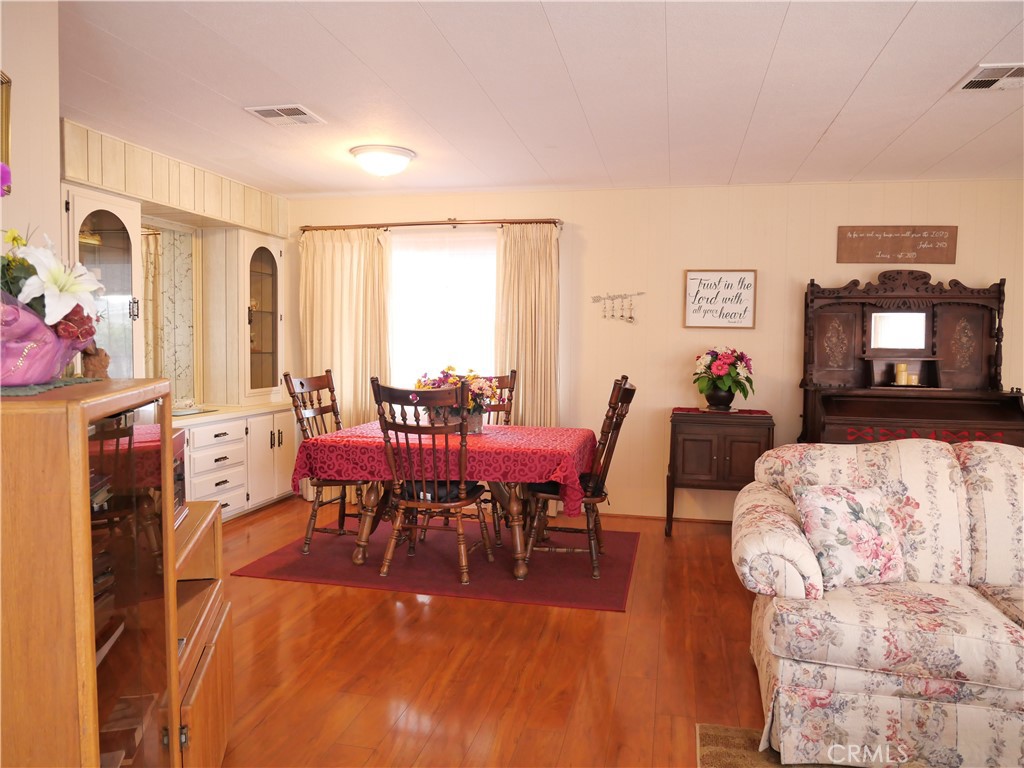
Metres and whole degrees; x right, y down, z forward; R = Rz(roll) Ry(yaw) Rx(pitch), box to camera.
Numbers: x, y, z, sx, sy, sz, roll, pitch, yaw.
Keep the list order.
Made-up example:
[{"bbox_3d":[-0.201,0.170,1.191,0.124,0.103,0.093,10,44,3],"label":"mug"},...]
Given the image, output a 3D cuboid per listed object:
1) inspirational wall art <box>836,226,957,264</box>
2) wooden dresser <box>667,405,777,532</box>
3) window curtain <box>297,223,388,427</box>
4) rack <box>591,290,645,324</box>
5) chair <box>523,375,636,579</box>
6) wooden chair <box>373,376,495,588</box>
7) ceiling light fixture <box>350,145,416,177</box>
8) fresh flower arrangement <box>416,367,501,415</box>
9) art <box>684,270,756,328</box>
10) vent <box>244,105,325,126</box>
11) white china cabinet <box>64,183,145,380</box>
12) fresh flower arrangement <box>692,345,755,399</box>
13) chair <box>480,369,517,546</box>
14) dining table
[{"bbox_3d":[2.591,-0.939,4.796,0.734,0.257,0.022,2,3,13],"label":"inspirational wall art"},{"bbox_3d":[1.405,0.606,4.839,0.680,0.830,0.380,2,4,13],"label":"wooden dresser"},{"bbox_3d":[-1.299,-0.144,5.510,0.750,2.100,0.130,2,4,13],"label":"window curtain"},{"bbox_3d":[0.780,-0.560,5.221,0.401,0.238,0.035,2,3,13],"label":"rack"},{"bbox_3d":[0.398,0.504,4.133,0.600,1.090,0.520,2,4,12],"label":"chair"},{"bbox_3d":[-0.426,0.503,3.915,0.520,1.090,0.600,2,4,15],"label":"wooden chair"},{"bbox_3d":[-0.786,-1.336,4.343,0.390,0.140,0.390,2,4,13],"label":"ceiling light fixture"},{"bbox_3d":[-0.336,0.038,4.367,0.510,0.280,0.300,2,3,13],"label":"fresh flower arrangement"},{"bbox_3d":[1.450,-0.592,4.963,0.485,0.405,0.025,2,4,13],"label":"art"},{"bbox_3d":[-1.166,-1.371,3.676,0.327,0.025,0.320,2,3,13],"label":"vent"},{"bbox_3d":[-2.388,-0.420,3.949,0.330,1.270,0.560,2,4,13],"label":"white china cabinet"},{"bbox_3d":[1.452,-0.079,4.878,0.390,0.360,0.330,2,3,13],"label":"fresh flower arrangement"},{"bbox_3d":[-0.285,0.460,4.765,0.536,1.093,0.597,2,3,13],"label":"chair"},{"bbox_3d":[-0.330,0.664,4.345,1.589,0.734,1.073,2,3,13],"label":"dining table"}]

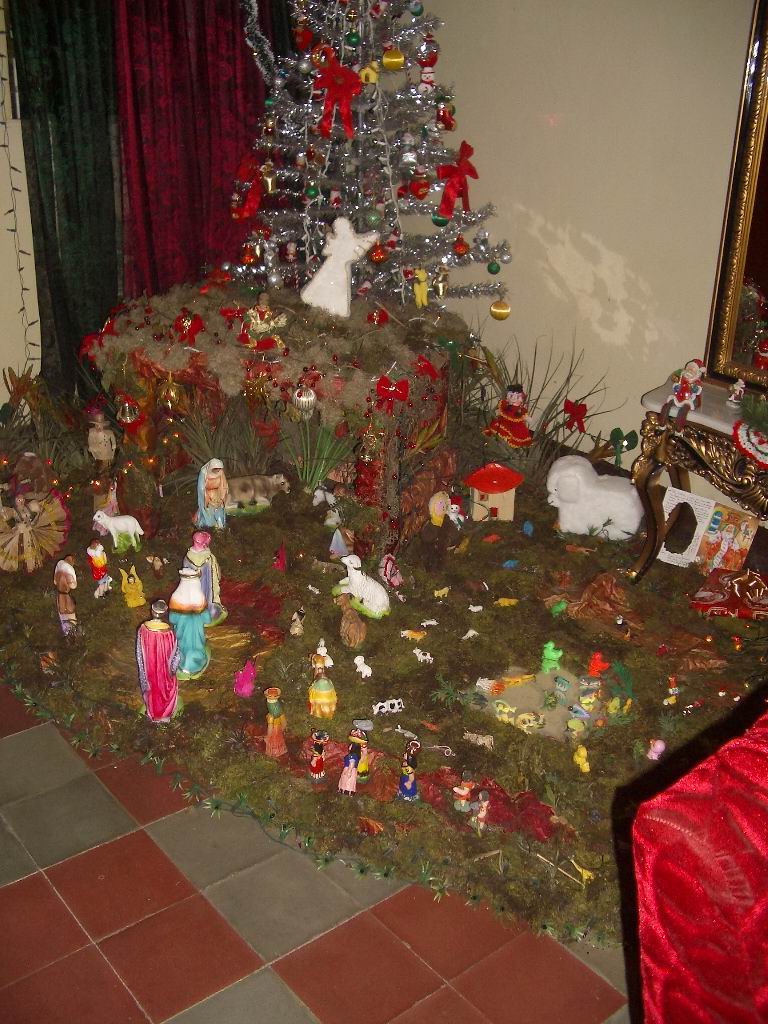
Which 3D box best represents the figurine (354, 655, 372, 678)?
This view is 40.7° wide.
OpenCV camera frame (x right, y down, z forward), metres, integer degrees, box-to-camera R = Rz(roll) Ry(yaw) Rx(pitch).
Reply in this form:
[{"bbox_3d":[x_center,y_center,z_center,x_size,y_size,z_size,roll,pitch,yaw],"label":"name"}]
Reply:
[{"bbox_3d":[-0.056,0.423,2.831,0.056,0.062,0.030,17,27,28],"label":"figurine"}]

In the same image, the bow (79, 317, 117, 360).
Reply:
[{"bbox_3d":[-0.983,-0.595,3.550,0.104,0.132,0.060,17,17,27],"label":"bow"}]

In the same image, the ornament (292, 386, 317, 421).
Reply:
[{"bbox_3d":[-0.267,-0.365,3.480,0.080,0.104,0.080,3,23,-1],"label":"ornament"}]

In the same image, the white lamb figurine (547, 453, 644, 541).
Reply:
[{"bbox_3d":[0.816,-0.059,4.014,0.375,0.285,0.220,7,23,8],"label":"white lamb figurine"}]

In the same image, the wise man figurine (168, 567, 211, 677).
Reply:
[{"bbox_3d":[-0.531,0.308,2.854,0.122,0.325,0.122,1,23,-5],"label":"wise man figurine"}]

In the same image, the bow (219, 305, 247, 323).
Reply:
[{"bbox_3d":[-0.567,-0.744,3.880,0.100,0.062,0.040,3,-22,-3],"label":"bow"}]

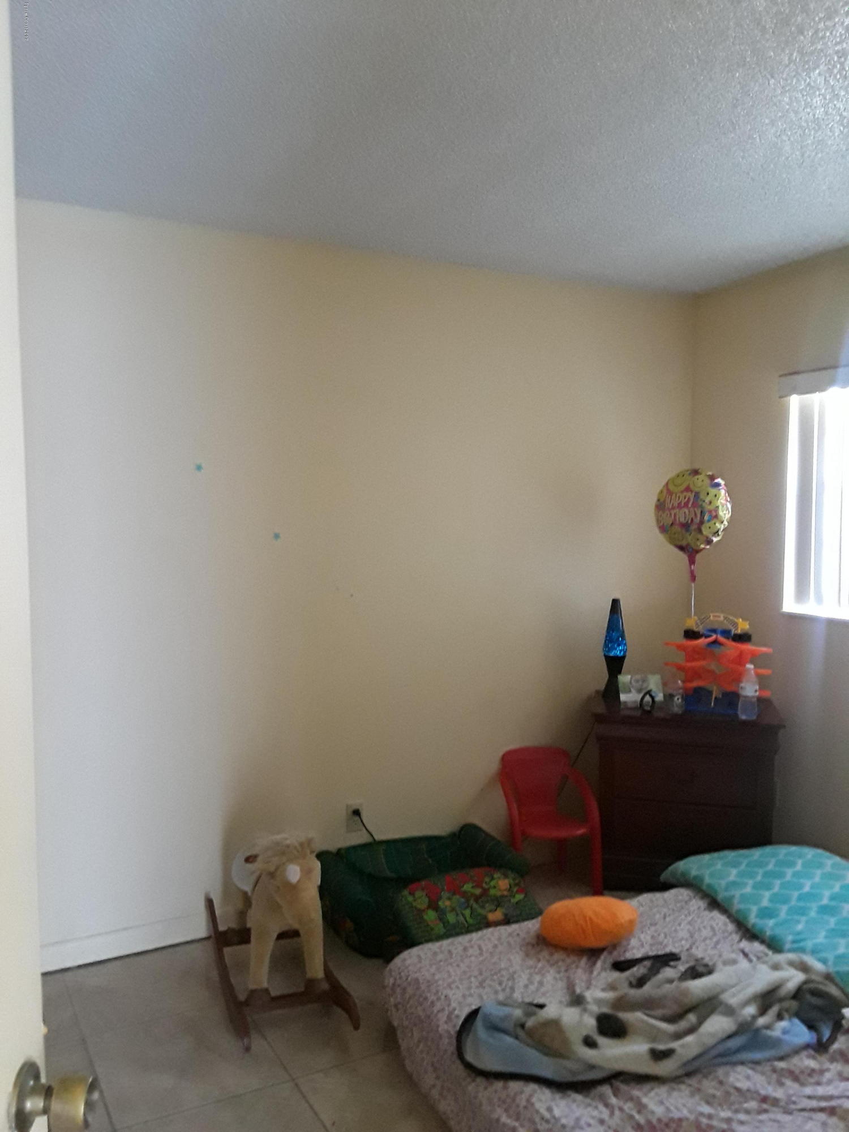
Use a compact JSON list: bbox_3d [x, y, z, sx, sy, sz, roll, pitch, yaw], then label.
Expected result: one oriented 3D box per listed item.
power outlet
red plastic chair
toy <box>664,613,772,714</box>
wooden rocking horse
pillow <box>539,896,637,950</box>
[{"bbox_3d":[-0.261,0.961,3.475,0.070,0.115,0.015,-2,3,-28],"label":"power outlet"},{"bbox_3d":[0.480,1.018,3.645,0.355,0.520,0.345,-1,3,-12],"label":"red plastic chair"},{"bbox_3d":[1.227,0.389,3.827,0.420,0.385,0.270,1,3,22],"label":"toy"},{"bbox_3d":[-0.469,1.038,2.862,0.320,0.580,0.790,-2,3,-20],"label":"wooden rocking horse"},{"bbox_3d":[0.488,1.062,2.725,0.290,0.125,0.260,0,3,10],"label":"pillow"}]

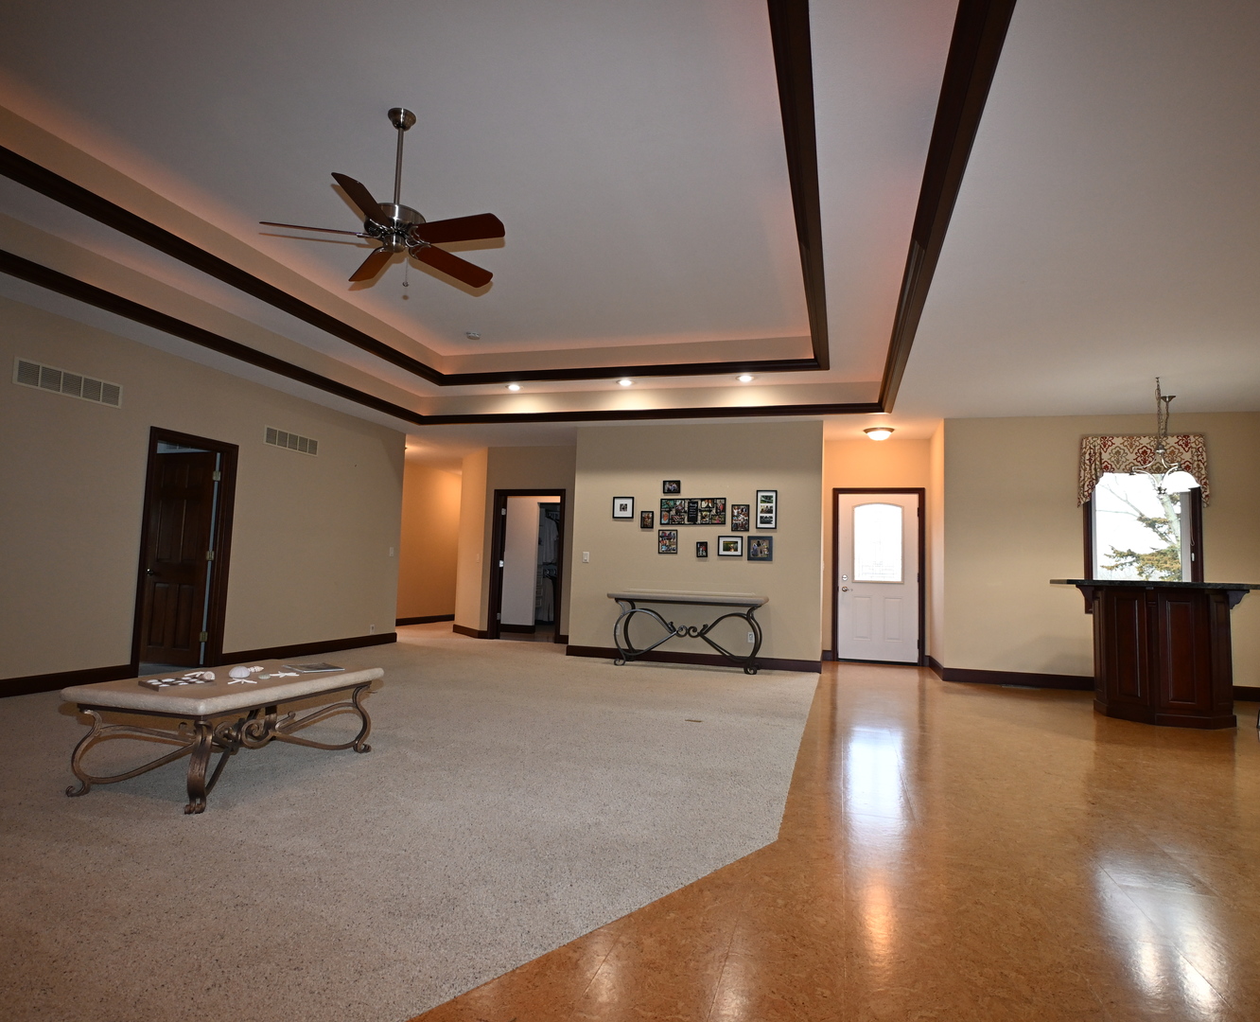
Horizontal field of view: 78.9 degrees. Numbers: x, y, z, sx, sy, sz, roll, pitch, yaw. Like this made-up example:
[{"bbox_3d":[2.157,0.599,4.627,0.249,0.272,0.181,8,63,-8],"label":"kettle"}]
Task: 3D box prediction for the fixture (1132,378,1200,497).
[{"bbox_3d":[4.303,-0.607,6.234,0.560,0.965,0.560,1,-5,15],"label":"fixture"}]

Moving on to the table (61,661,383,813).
[{"bbox_3d":[-1.845,1.005,3.642,0.700,0.437,1.250,1,-5,15],"label":"table"}]

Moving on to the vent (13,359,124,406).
[{"bbox_3d":[-4.272,-0.966,5.868,0.026,0.190,0.835,1,-5,16],"label":"vent"}]

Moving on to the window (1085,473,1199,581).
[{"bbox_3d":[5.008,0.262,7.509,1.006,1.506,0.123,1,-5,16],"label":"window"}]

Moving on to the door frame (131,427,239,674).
[{"bbox_3d":[-4.031,0.379,6.934,0.144,2.118,0.980,1,-5,16],"label":"door frame"}]

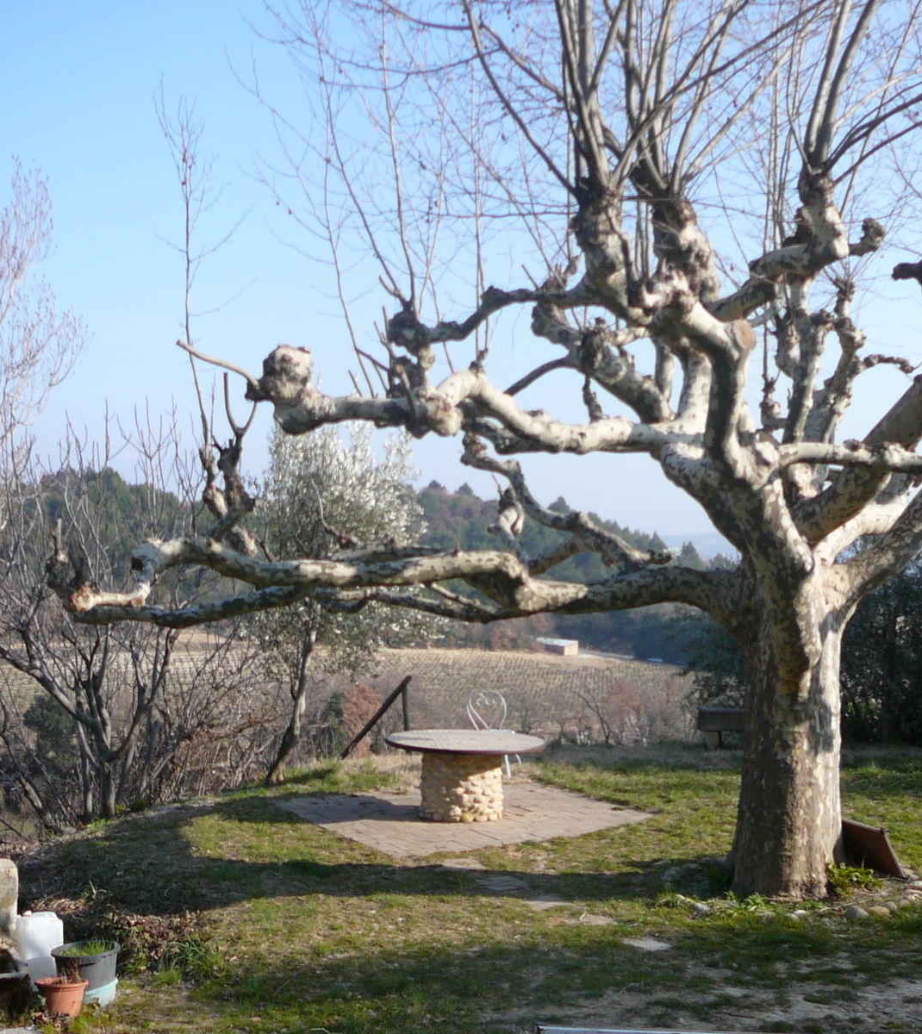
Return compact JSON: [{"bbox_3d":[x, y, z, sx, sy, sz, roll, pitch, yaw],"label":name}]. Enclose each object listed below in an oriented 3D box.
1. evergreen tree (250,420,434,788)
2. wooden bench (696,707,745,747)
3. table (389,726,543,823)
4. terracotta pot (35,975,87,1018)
[{"bbox_3d":[-1.286,0.934,15.200,2.000,3.950,2.000,0,-2,0],"label":"evergreen tree"},{"bbox_3d":[4.079,2.930,19.300,1.500,0.580,0.500,0,-2,6],"label":"wooden bench"},{"bbox_3d":[0.036,2.492,13.300,1.540,0.730,1.540,0,-2,0],"label":"table"},{"bbox_3d":[-2.124,2.547,7.400,0.275,0.210,0.275,0,-2,0],"label":"terracotta pot"}]

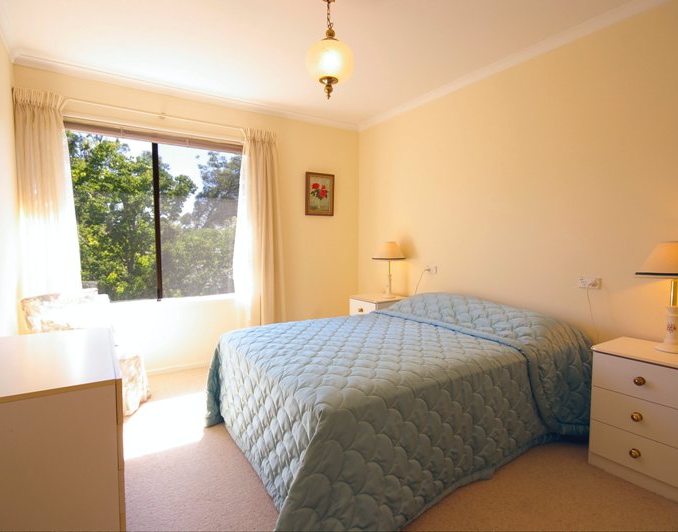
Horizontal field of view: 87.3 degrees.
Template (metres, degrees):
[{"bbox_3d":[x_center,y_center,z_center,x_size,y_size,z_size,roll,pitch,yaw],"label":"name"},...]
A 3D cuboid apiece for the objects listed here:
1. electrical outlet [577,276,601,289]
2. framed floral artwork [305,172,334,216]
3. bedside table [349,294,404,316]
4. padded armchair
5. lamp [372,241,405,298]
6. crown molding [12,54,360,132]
[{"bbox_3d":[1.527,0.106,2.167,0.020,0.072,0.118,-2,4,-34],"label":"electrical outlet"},{"bbox_3d":[-0.197,-0.764,3.811,0.352,0.448,0.025,-1,4,-31],"label":"framed floral artwork"},{"bbox_3d":[0.411,0.624,3.496,0.425,0.600,0.410,-2,4,-34],"label":"bedside table"},{"bbox_3d":[-1.678,0.577,2.429,0.600,0.780,0.600,0,3,-9],"label":"padded armchair"},{"bbox_3d":[0.474,0.052,3.463,0.310,0.550,0.310,0,3,0],"label":"lamp"},{"bbox_3d":[-1.026,-1.501,3.263,2.953,0.070,0.070,-1,4,-31],"label":"crown molding"}]

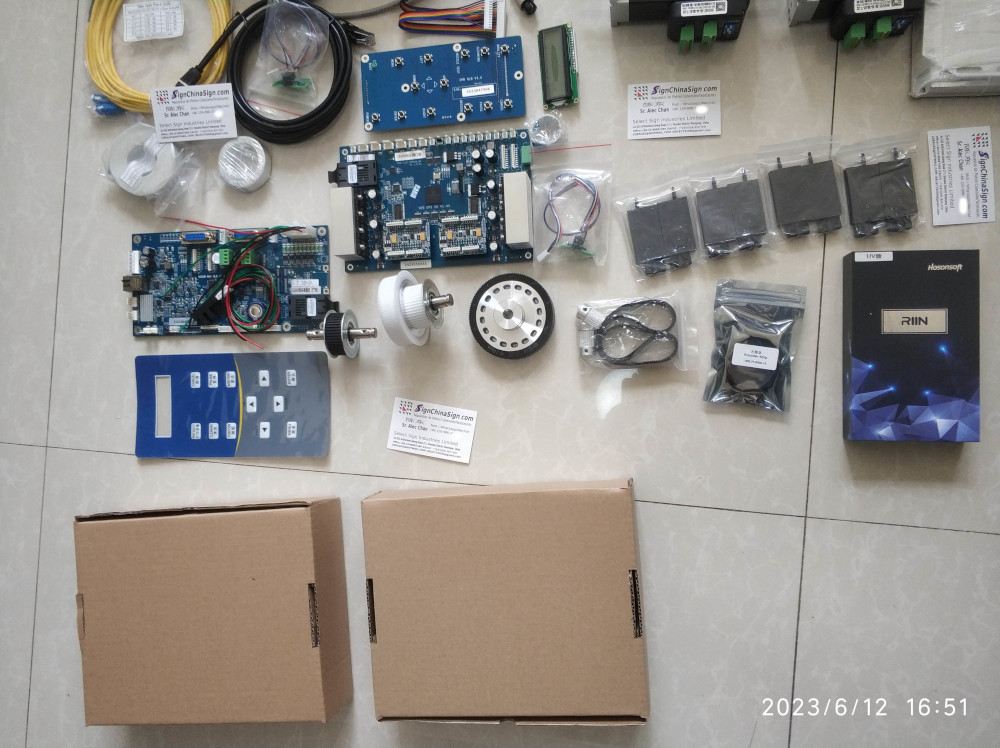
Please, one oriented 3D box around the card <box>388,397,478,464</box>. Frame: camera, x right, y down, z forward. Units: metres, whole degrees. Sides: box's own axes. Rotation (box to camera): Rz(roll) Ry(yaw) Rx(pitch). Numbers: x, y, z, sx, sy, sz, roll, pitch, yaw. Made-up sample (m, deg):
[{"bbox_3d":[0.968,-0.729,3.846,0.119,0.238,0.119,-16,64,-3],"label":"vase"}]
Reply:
[{"bbox_3d":[-0.070,0.058,0.797,0.089,0.001,0.053,9,91,9],"label":"card"}]

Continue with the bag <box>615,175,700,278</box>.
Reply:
[{"bbox_3d":[0.156,-0.142,0.760,0.070,0.018,0.087,-12,88,8],"label":"bag"}]

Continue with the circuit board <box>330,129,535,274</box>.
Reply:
[{"bbox_3d":[-0.073,-0.175,0.787,0.208,0.034,0.132,-3,89,9],"label":"circuit board"}]

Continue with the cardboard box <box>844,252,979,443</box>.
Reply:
[{"bbox_3d":[0.377,-0.025,0.716,0.107,0.029,0.172,0,89,9],"label":"cardboard box"}]

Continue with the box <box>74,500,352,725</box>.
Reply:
[{"bbox_3d":[-0.293,0.241,0.801,0.253,0.073,0.208,-5,88,9],"label":"box"}]

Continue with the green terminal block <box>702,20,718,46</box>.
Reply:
[{"bbox_3d":[0.195,-0.317,0.726,0.013,0.018,0.016,2,90,9],"label":"green terminal block"}]

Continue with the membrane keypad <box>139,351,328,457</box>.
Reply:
[{"bbox_3d":[-0.288,0.034,0.832,0.221,0.006,0.110,-1,89,9],"label":"membrane keypad"}]

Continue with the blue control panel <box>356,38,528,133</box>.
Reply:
[{"bbox_3d":[-0.059,-0.294,0.792,0.167,0.014,0.081,-3,89,9],"label":"blue control panel"}]

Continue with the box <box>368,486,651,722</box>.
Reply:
[{"bbox_3d":[0.006,0.214,0.747,0.251,0.070,0.203,-4,89,9],"label":"box"}]

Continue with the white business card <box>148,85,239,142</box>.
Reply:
[{"bbox_3d":[-0.317,-0.270,0.809,0.089,0.001,0.053,-1,104,9],"label":"white business card"}]

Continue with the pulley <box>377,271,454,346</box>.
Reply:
[{"bbox_3d":[-0.076,-0.066,0.760,0.070,0.074,0.074,-11,87,13],"label":"pulley"}]

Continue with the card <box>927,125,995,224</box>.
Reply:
[{"bbox_3d":[0.430,-0.184,0.727,0.054,0.001,0.090,-3,89,9],"label":"card"}]

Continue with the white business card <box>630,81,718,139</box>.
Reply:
[{"bbox_3d":[0.172,-0.260,0.767,0.090,0.001,0.054,0,89,9],"label":"white business card"}]

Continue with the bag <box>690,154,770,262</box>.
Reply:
[{"bbox_3d":[0.222,-0.159,0.750,0.067,0.018,0.084,-12,88,8],"label":"bag"}]

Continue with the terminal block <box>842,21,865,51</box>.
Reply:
[{"bbox_3d":[0.326,-0.311,0.717,0.011,0.025,0.014,-2,89,9],"label":"terminal block"}]

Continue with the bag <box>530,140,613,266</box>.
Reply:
[{"bbox_3d":[0.070,-0.166,0.770,0.077,0.014,0.117,0,89,9],"label":"bag"}]

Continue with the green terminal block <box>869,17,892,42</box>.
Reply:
[{"bbox_3d":[0.345,-0.312,0.705,0.012,0.018,0.014,-2,89,9],"label":"green terminal block"}]

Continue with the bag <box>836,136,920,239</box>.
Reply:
[{"bbox_3d":[0.352,-0.173,0.725,0.065,0.014,0.084,-7,88,9],"label":"bag"}]

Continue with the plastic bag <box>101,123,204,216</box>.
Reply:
[{"bbox_3d":[-0.382,-0.224,0.843,0.094,0.019,0.086,45,96,7],"label":"plastic bag"}]

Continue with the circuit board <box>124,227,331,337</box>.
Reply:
[{"bbox_3d":[-0.295,-0.098,0.831,0.236,0.022,0.112,-1,89,9],"label":"circuit board"}]

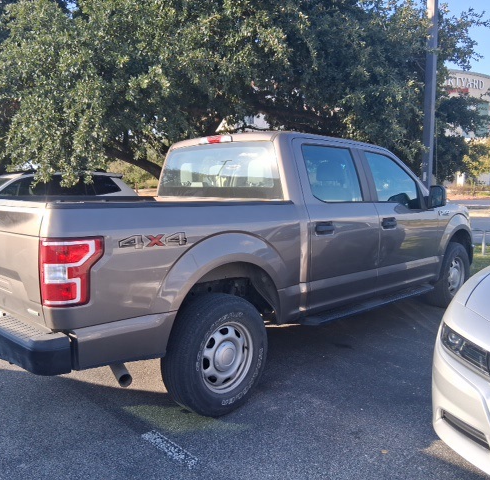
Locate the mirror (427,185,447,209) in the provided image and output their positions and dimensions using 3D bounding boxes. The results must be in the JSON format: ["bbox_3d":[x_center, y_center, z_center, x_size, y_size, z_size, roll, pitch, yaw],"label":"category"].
[{"bbox_3d":[1.887,-0.426,4.769,0.140,0.240,0.225,-7,10,-44],"label":"mirror"}]

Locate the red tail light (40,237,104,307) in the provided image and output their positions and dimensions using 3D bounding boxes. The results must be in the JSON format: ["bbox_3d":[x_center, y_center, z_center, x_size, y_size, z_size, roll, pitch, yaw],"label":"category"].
[{"bbox_3d":[-0.851,0.148,2.403,0.270,0.345,0.150,-7,10,-44],"label":"red tail light"}]

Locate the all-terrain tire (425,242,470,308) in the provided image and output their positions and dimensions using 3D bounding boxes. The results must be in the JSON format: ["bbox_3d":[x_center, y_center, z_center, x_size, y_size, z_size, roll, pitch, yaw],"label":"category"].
[{"bbox_3d":[2.426,0.415,5.762,0.785,0.785,0.265,-7,10,-44],"label":"all-terrain tire"}]

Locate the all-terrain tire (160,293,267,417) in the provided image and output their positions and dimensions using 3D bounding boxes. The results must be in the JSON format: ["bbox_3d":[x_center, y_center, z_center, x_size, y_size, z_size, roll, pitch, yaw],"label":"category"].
[{"bbox_3d":[-0.185,0.751,3.210,0.785,0.785,0.265,-7,10,-44],"label":"all-terrain tire"}]

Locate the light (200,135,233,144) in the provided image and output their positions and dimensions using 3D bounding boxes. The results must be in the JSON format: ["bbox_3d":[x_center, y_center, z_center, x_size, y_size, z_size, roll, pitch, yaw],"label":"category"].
[{"bbox_3d":[-0.249,-0.868,4.171,0.080,0.060,0.410,-7,10,-44],"label":"light"}]

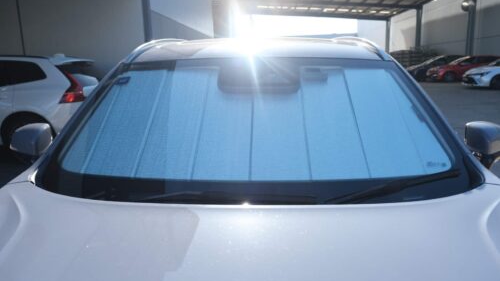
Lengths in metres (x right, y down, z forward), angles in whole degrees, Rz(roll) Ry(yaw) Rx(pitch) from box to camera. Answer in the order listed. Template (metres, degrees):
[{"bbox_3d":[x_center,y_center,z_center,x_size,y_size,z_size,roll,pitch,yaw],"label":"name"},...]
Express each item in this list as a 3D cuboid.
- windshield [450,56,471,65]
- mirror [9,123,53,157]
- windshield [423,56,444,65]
[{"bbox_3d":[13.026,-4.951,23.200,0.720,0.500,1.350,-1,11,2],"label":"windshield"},{"bbox_3d":[-0.915,0.004,1.560,0.200,0.150,0.125,-2,11,1],"label":"mirror"},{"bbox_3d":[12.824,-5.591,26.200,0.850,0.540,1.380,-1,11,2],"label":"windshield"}]

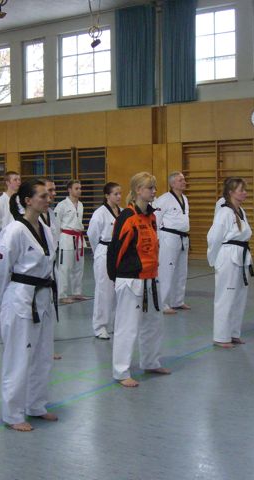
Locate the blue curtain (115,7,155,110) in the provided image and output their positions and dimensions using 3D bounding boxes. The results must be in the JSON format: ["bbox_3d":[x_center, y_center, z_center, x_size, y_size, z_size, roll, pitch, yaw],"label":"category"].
[{"bbox_3d":[0.209,-4.546,17.313,1.200,2.470,0.180,2,4,34],"label":"blue curtain"}]

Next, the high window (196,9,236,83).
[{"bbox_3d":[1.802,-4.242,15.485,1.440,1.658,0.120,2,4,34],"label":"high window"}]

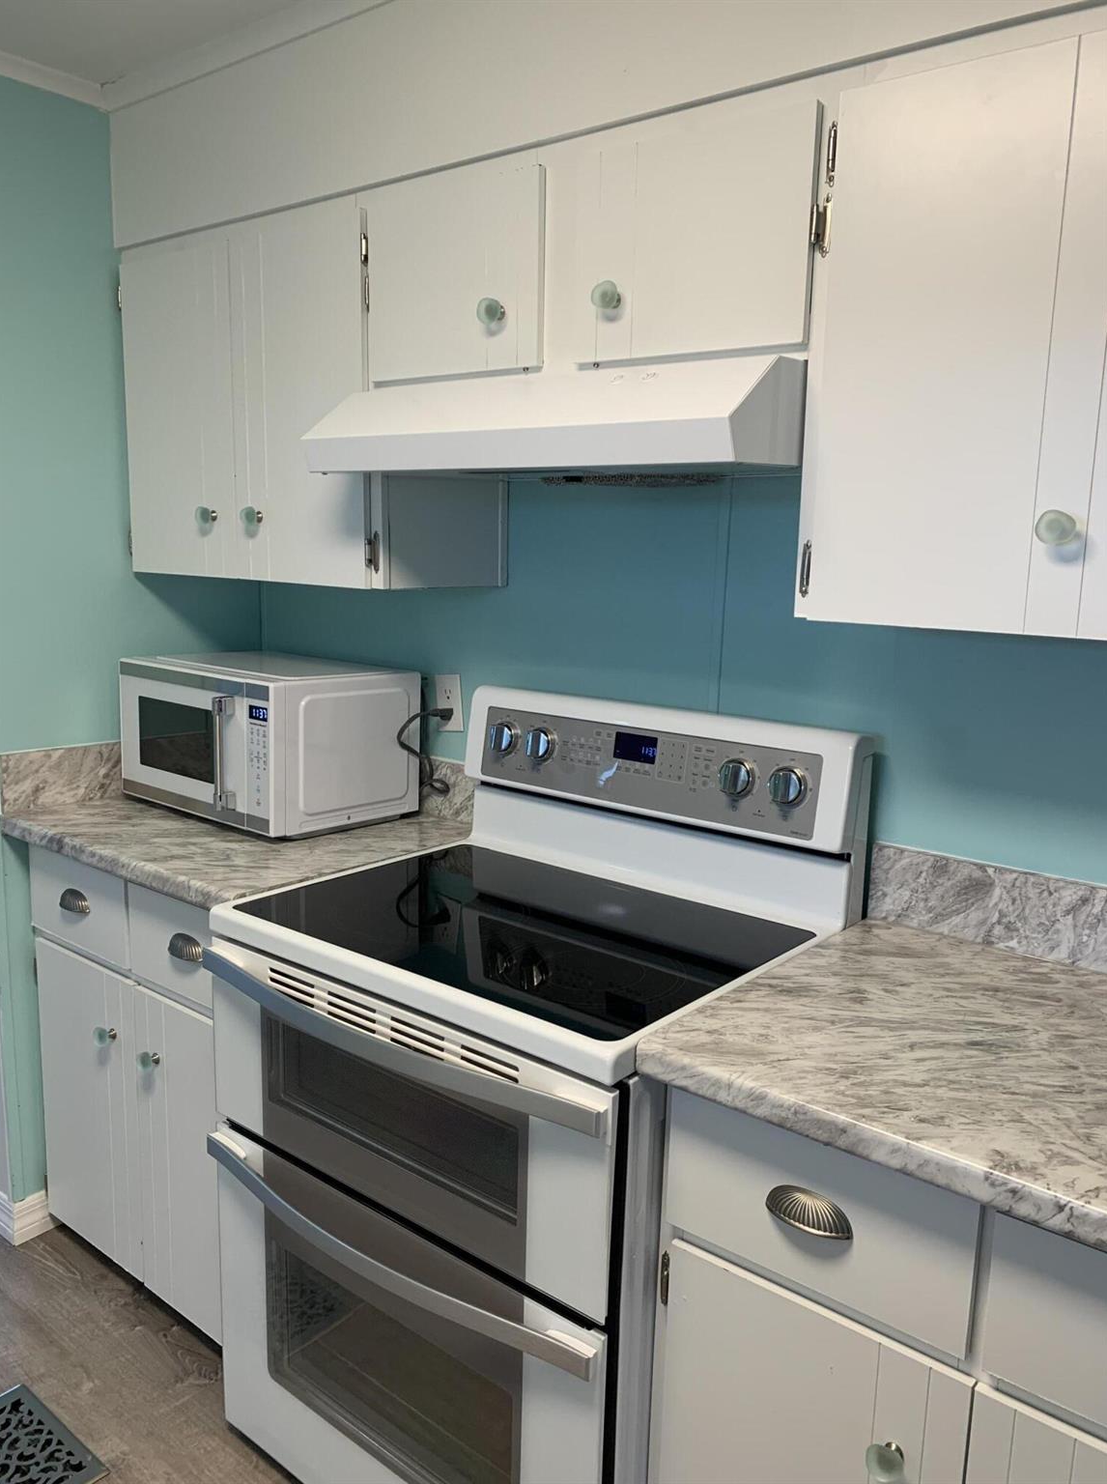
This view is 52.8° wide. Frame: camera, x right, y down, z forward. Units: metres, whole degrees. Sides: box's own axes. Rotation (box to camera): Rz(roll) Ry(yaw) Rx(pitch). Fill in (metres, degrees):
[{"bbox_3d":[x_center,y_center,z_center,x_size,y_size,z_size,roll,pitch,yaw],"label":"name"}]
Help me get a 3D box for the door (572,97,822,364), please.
[{"bbox_3d":[0.181,-0.654,1.468,0.351,0.275,0.018,9,12,37],"label":"door"}]

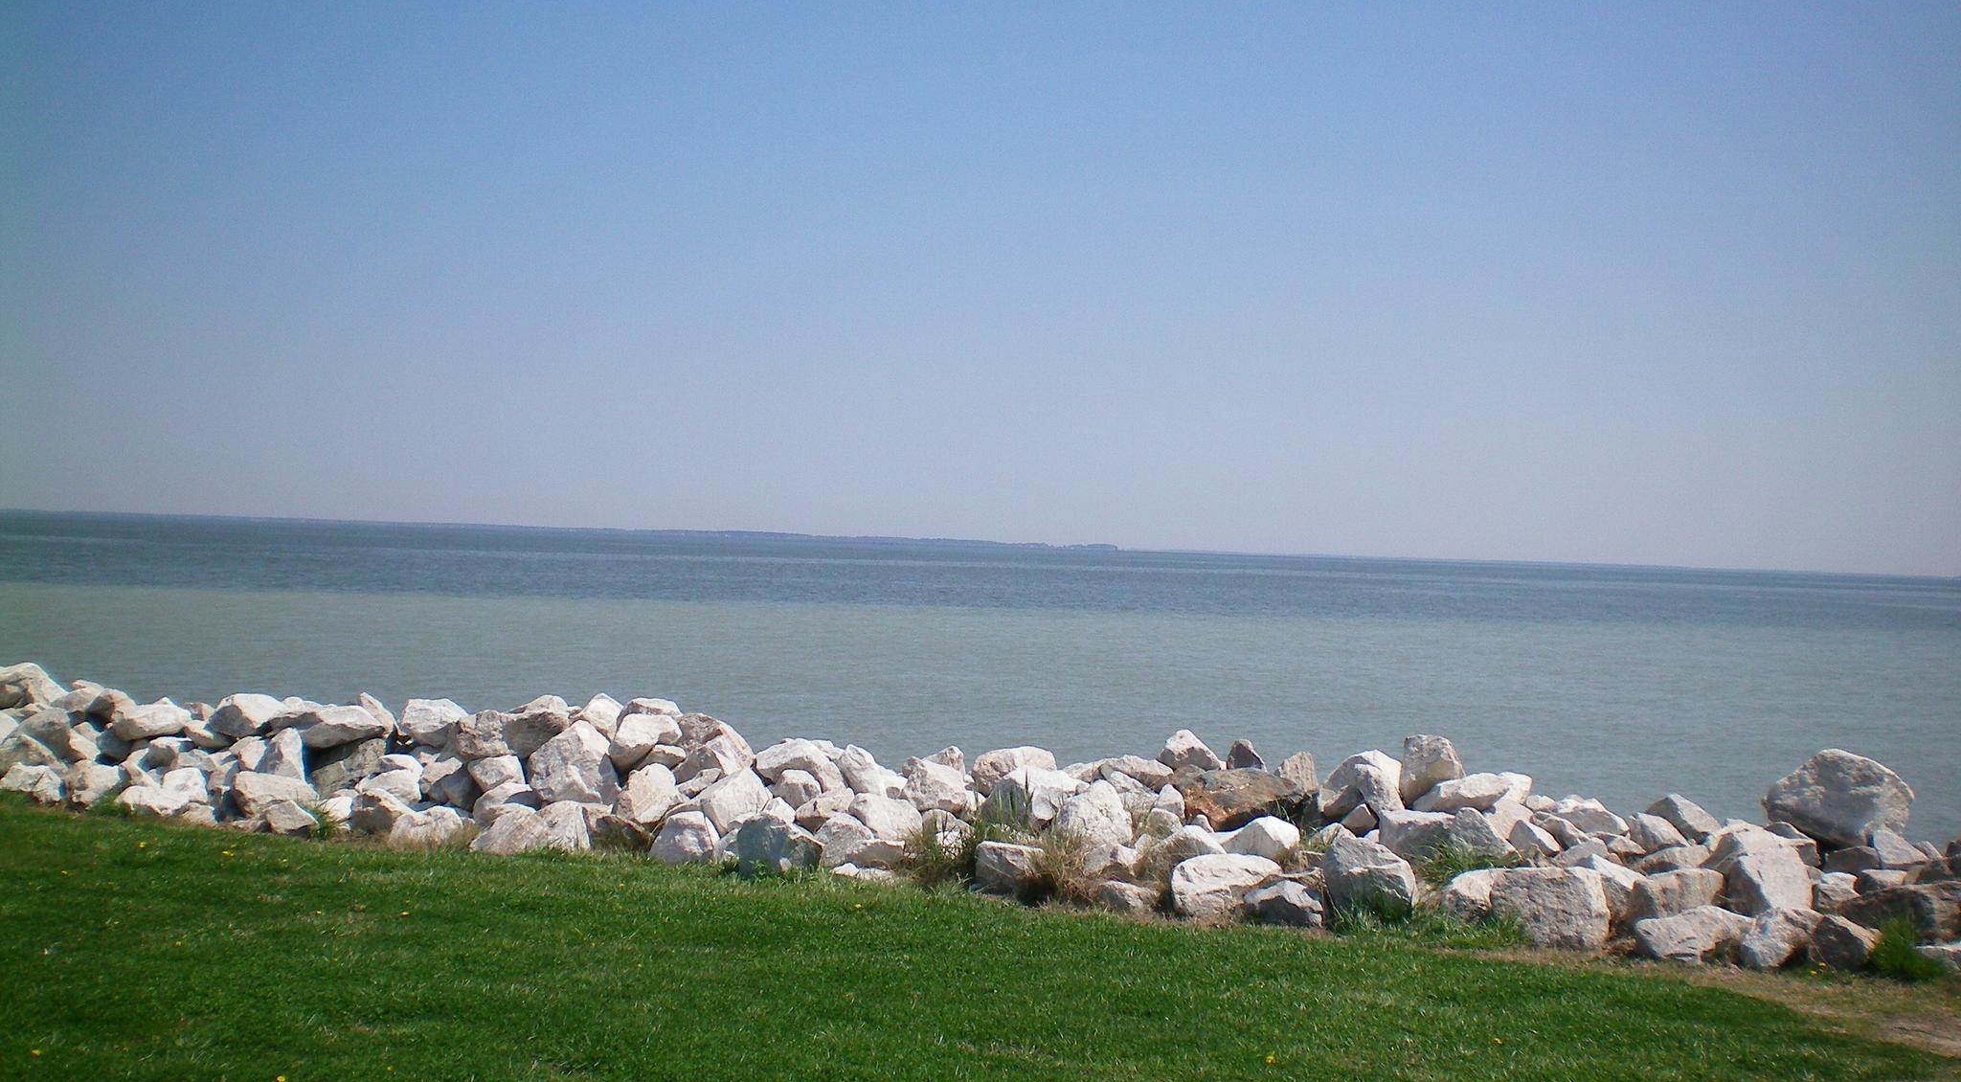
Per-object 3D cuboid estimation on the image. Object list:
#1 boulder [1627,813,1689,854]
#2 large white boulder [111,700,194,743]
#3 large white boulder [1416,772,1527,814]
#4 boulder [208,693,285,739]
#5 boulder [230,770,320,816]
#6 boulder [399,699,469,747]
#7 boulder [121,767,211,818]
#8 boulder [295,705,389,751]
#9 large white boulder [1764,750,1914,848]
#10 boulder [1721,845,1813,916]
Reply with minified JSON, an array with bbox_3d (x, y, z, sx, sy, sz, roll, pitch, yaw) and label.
[{"bbox_3d":[3.114,1.346,9.900,0.286,0.188,0.320,2,0,18],"label":"boulder"},{"bbox_3d":[-5.232,1.137,13.600,0.512,0.263,0.435,2,0,0],"label":"large white boulder"},{"bbox_3d":[2.418,1.245,10.600,0.567,0.216,0.400,2,0,13],"label":"large white boulder"},{"bbox_3d":[-4.602,1.100,13.500,0.480,0.280,0.408,2,0,0],"label":"boulder"},{"bbox_3d":[-4.036,1.462,12.300,0.506,0.280,0.430,2,0,0],"label":"boulder"},{"bbox_3d":[-3.303,1.096,13.000,0.408,0.287,0.347,2,0,0],"label":"boulder"},{"bbox_3d":[-4.762,1.468,12.577,0.495,0.289,0.380,2,0,-21],"label":"boulder"},{"bbox_3d":[-4.009,1.168,13.507,0.569,0.283,0.420,2,0,-16],"label":"boulder"},{"bbox_3d":[4.268,1.287,10.700,0.734,0.487,0.600,2,0,22],"label":"large white boulder"},{"bbox_3d":[3.691,1.592,10.100,0.423,0.321,0.359,2,0,0],"label":"boulder"}]

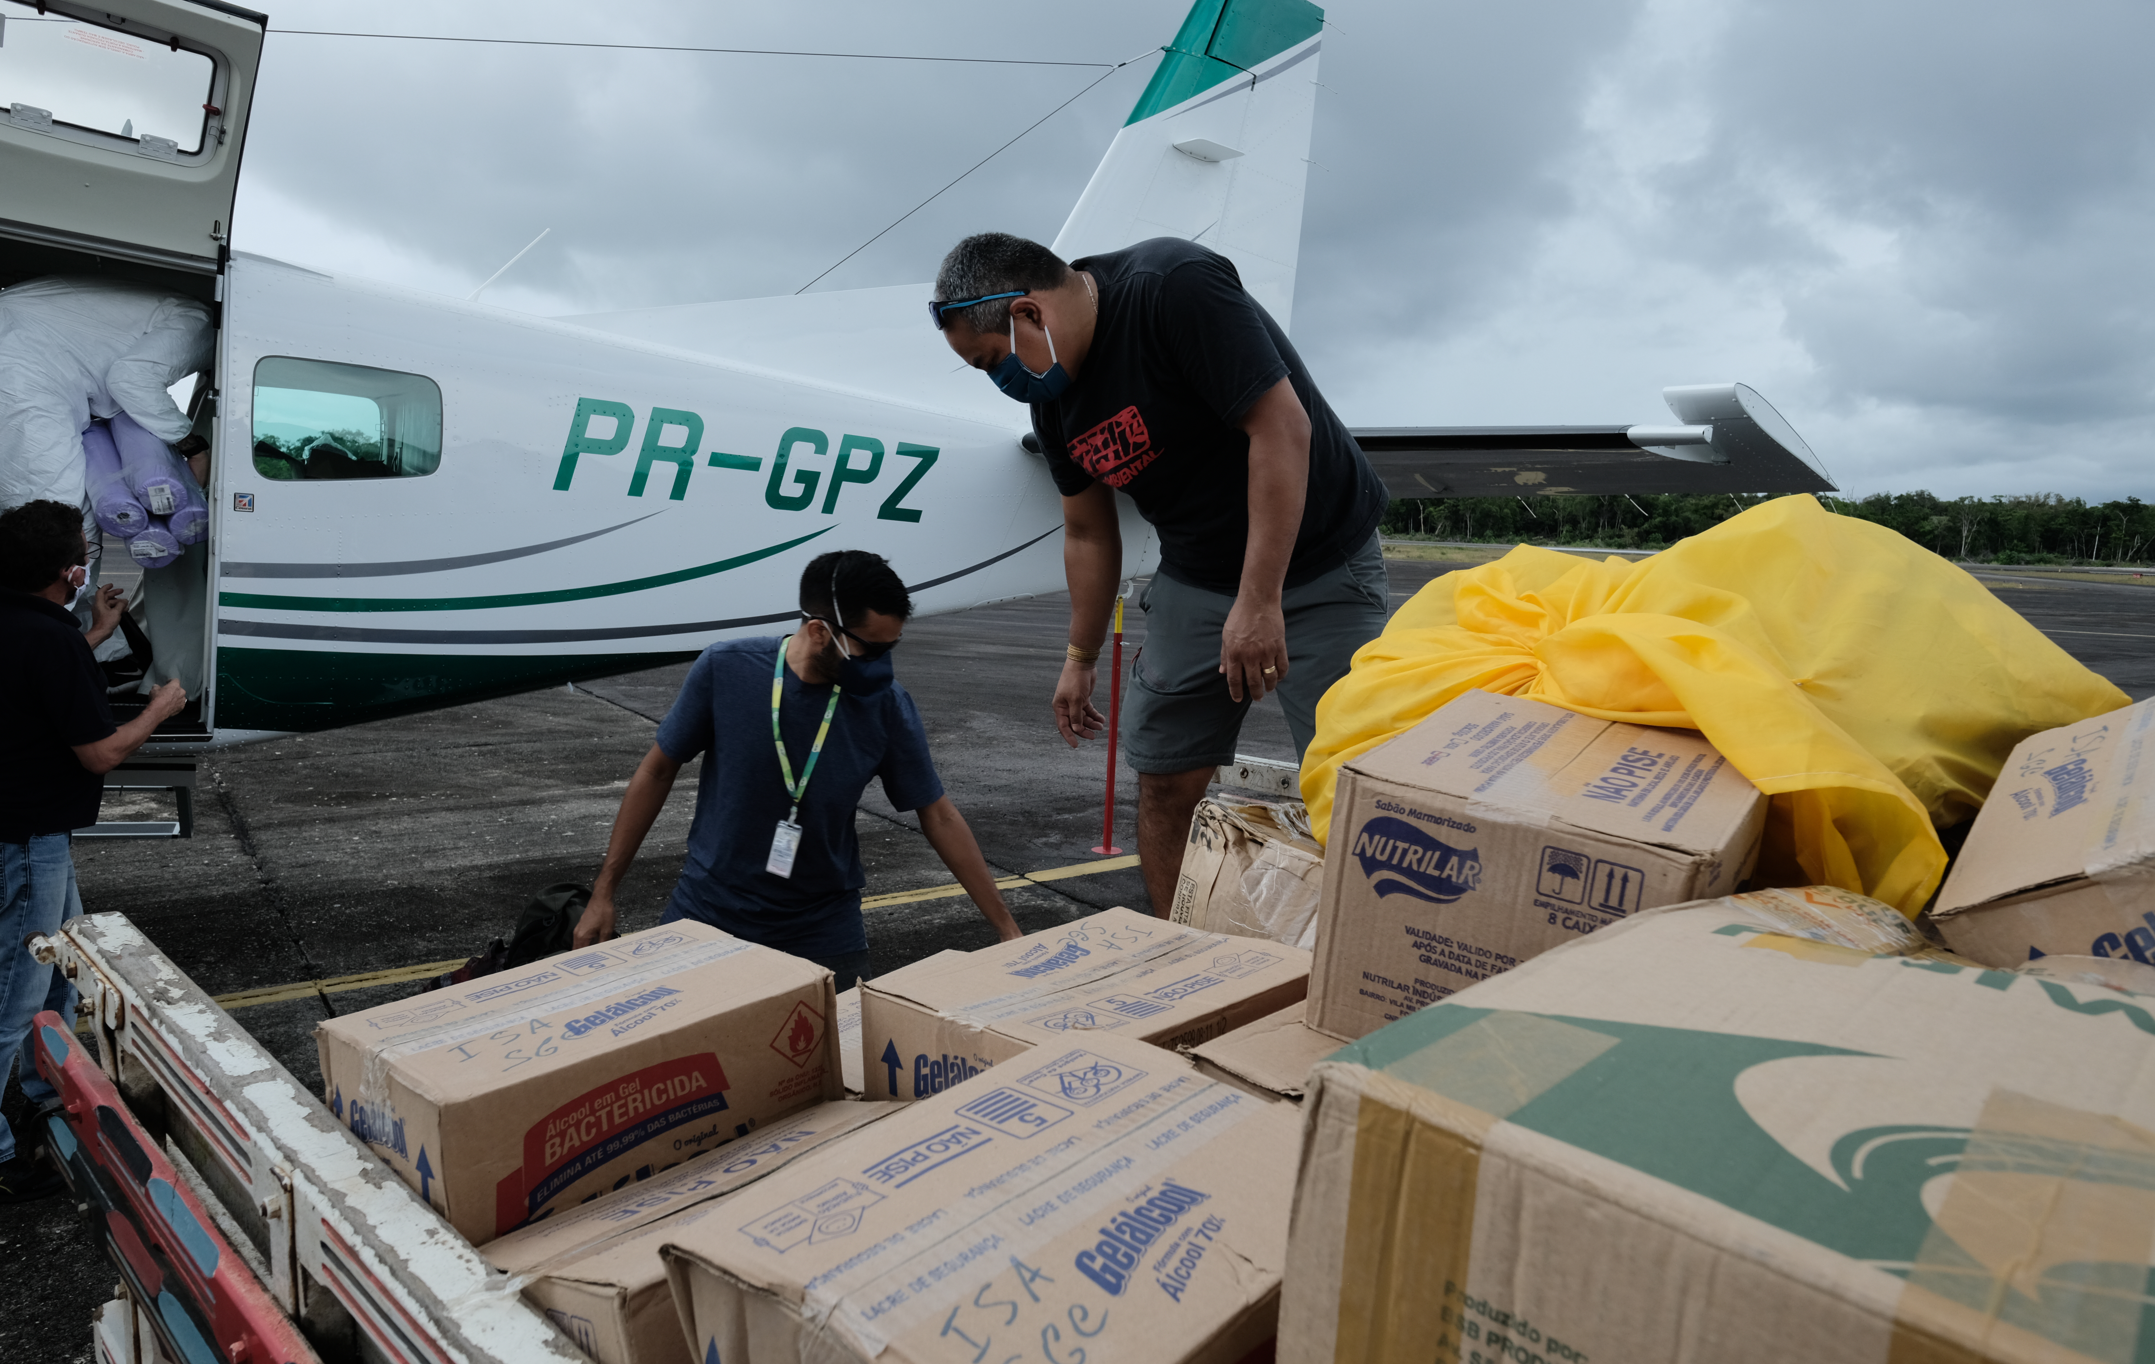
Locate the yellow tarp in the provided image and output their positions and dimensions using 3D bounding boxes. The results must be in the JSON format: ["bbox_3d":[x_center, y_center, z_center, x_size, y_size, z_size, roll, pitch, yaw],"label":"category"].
[{"bbox_3d":[0.640,0.020,1.230,0.760,0.400,0.480,0,8,-17],"label":"yellow tarp"}]

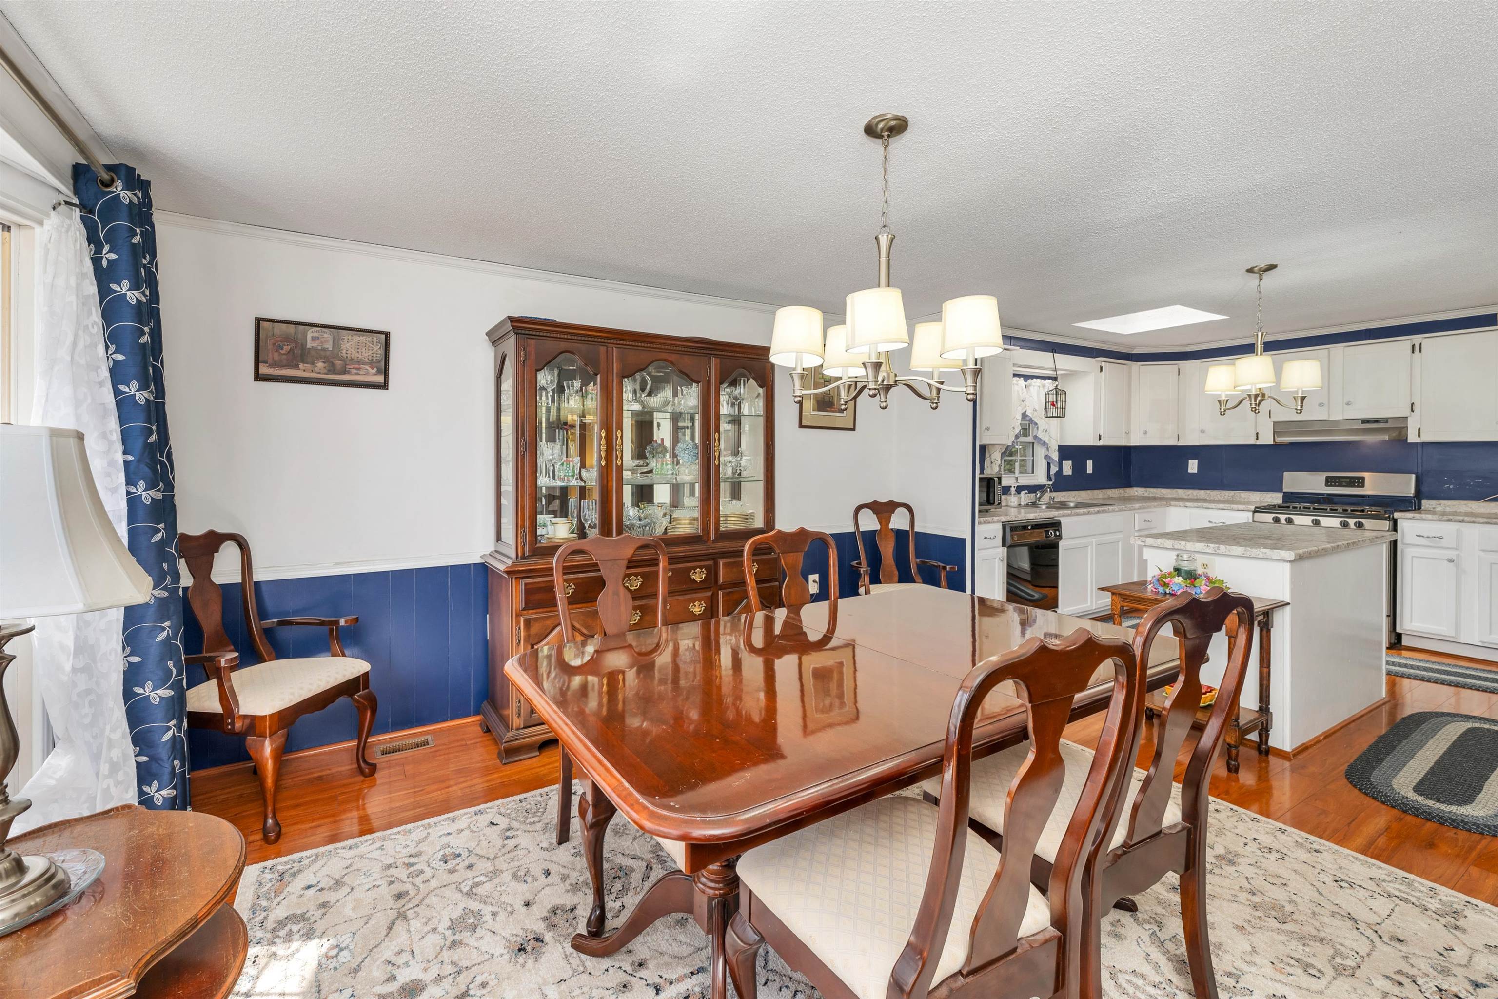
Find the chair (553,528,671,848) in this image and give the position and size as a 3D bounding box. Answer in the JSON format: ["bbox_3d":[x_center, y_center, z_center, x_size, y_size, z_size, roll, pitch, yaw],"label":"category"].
[{"bbox_3d":[-0.348,0.681,1.941,0.510,1.040,0.570,-2,4,-32],"label":"chair"}]

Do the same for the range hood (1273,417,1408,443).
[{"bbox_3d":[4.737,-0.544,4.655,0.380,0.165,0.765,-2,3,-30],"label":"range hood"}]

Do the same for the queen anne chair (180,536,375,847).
[{"bbox_3d":[-1.881,0.658,2.249,0.600,1.040,0.600,1,3,9],"label":"queen anne chair"}]

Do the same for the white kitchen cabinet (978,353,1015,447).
[{"bbox_3d":[1.876,-0.831,4.753,0.420,0.770,0.310,-2,3,-30],"label":"white kitchen cabinet"}]

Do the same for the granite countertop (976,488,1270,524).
[{"bbox_3d":[2.957,0.051,4.807,3.240,0.140,1.310,-2,3,-30],"label":"granite countertop"}]

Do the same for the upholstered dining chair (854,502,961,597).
[{"bbox_3d":[0.955,0.553,3.782,0.600,1.040,0.600,-1,3,-12],"label":"upholstered dining chair"}]

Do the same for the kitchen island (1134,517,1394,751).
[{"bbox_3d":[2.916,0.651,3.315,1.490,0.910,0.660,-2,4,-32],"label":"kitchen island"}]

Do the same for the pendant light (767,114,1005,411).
[{"bbox_3d":[0.414,-0.728,1.836,0.670,0.880,0.670,0,3,0],"label":"pendant light"}]

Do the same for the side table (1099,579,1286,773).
[{"bbox_3d":[2.066,0.819,2.725,0.430,0.650,0.640,-2,4,-32],"label":"side table"}]

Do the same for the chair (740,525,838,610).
[{"bbox_3d":[0.318,0.650,2.307,0.530,1.030,0.570,-1,3,-26],"label":"chair"}]

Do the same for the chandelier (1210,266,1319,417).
[{"bbox_3d":[2.620,-0.811,3.013,0.460,0.745,0.460,-2,4,-32],"label":"chandelier"}]

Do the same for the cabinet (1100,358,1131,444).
[{"bbox_3d":[3.390,-0.912,5.640,0.570,0.790,0.310,-2,3,-30],"label":"cabinet"}]

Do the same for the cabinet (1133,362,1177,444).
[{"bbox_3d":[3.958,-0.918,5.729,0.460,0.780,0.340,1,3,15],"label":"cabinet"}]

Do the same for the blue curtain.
[{"bbox_3d":[-2.127,0.040,2.011,0.180,2.240,0.270,-2,3,-30],"label":"blue curtain"}]

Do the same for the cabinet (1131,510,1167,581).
[{"bbox_3d":[3.323,0.493,5.353,0.620,0.870,0.600,-2,4,-32],"label":"cabinet"}]

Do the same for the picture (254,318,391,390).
[{"bbox_3d":[-1.940,-0.660,2.670,0.505,0.277,0.025,-2,3,-30],"label":"picture"}]

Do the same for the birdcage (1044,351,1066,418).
[{"bbox_3d":[2.579,-0.965,4.900,0.175,0.560,0.170,-2,3,-30],"label":"birdcage"}]

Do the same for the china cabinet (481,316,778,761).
[{"bbox_3d":[-0.581,0.149,3.092,1.410,1.960,0.440,-2,4,-32],"label":"china cabinet"}]

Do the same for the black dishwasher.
[{"bbox_3d":[1.873,0.563,4.432,0.610,0.860,0.610,-2,4,-32],"label":"black dishwasher"}]

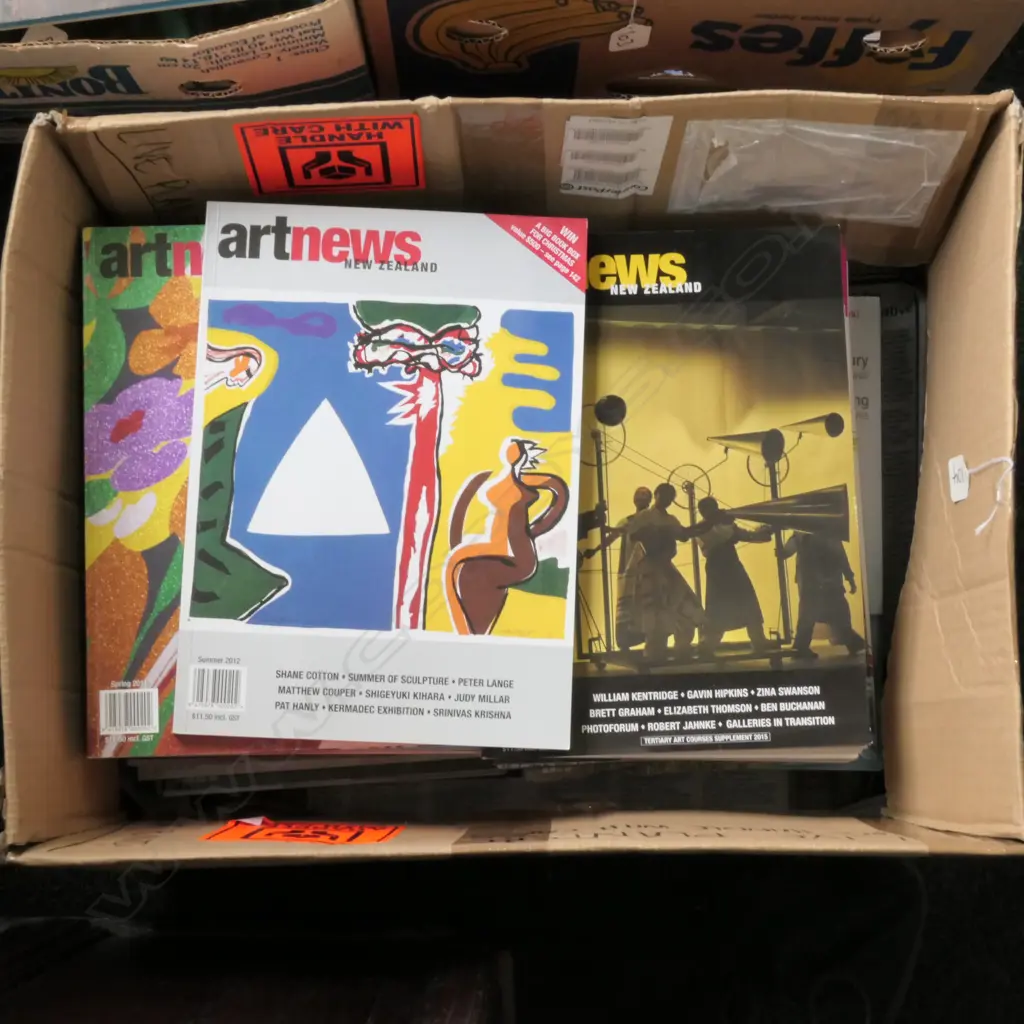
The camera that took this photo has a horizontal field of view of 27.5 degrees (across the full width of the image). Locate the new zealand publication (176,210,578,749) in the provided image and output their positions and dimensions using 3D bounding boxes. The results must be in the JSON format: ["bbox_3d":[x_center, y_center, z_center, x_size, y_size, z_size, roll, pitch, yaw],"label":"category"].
[{"bbox_3d":[-0.069,-0.021,1.133,0.210,0.009,0.291,2,81,-1],"label":"new zealand publication"}]

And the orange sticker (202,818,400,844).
[{"bbox_3d":[-0.111,0.173,1.127,0.098,0.094,0.003,1,87,3],"label":"orange sticker"}]

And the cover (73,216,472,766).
[{"bbox_3d":[-0.126,-0.014,1.141,0.210,0.009,0.291,-2,82,-2],"label":"cover"}]

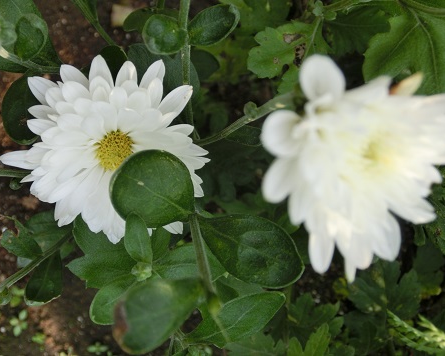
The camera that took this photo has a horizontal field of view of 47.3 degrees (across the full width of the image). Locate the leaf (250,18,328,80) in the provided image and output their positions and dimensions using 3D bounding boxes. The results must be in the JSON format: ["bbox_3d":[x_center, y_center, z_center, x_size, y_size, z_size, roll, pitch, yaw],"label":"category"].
[{"bbox_3d":[0.033,-0.062,0.250,0.039,0.012,0.030,-23,80,-4],"label":"leaf"}]

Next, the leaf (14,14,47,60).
[{"bbox_3d":[-0.068,-0.050,0.180,0.012,0.007,0.016,11,95,-7],"label":"leaf"}]

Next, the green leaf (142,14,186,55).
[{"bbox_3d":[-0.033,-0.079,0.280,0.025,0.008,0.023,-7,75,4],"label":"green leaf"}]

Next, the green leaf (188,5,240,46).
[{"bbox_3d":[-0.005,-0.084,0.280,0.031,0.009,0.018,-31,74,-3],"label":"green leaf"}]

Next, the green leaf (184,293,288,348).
[{"bbox_3d":[0.006,0.059,0.215,0.043,0.009,0.019,-24,77,-6],"label":"green leaf"}]

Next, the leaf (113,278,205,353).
[{"bbox_3d":[-0.019,0.040,0.150,0.029,0.009,0.017,-37,81,-7],"label":"leaf"}]

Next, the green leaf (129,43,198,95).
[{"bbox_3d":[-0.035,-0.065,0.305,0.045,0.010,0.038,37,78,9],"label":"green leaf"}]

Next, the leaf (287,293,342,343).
[{"bbox_3d":[0.053,0.080,0.290,0.029,0.011,0.030,18,74,5],"label":"leaf"}]

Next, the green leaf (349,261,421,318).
[{"bbox_3d":[0.093,0.063,0.290,0.039,0.012,0.035,-6,73,-2],"label":"green leaf"}]

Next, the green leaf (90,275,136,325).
[{"bbox_3d":[-0.042,0.048,0.200,0.023,0.008,0.014,-44,82,-8],"label":"green leaf"}]

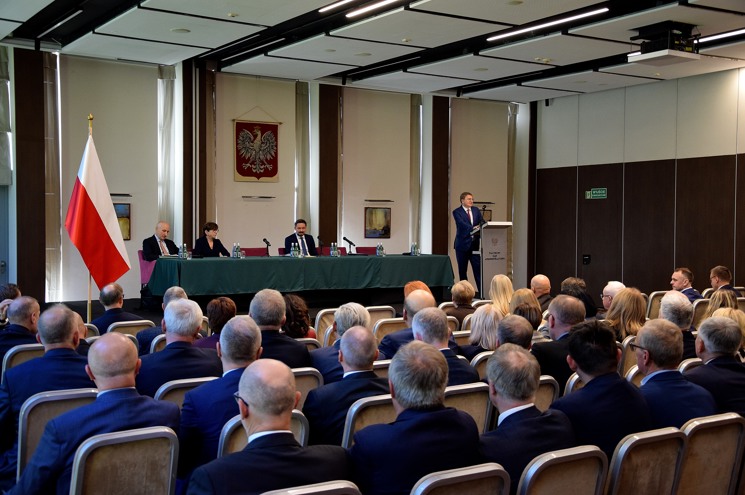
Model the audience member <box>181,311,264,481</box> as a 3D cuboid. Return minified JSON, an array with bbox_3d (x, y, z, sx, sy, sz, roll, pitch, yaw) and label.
[{"bbox_3d":[-0.622,0.879,3.835,0.530,1.224,0.800,0,1,-30],"label":"audience member"}]

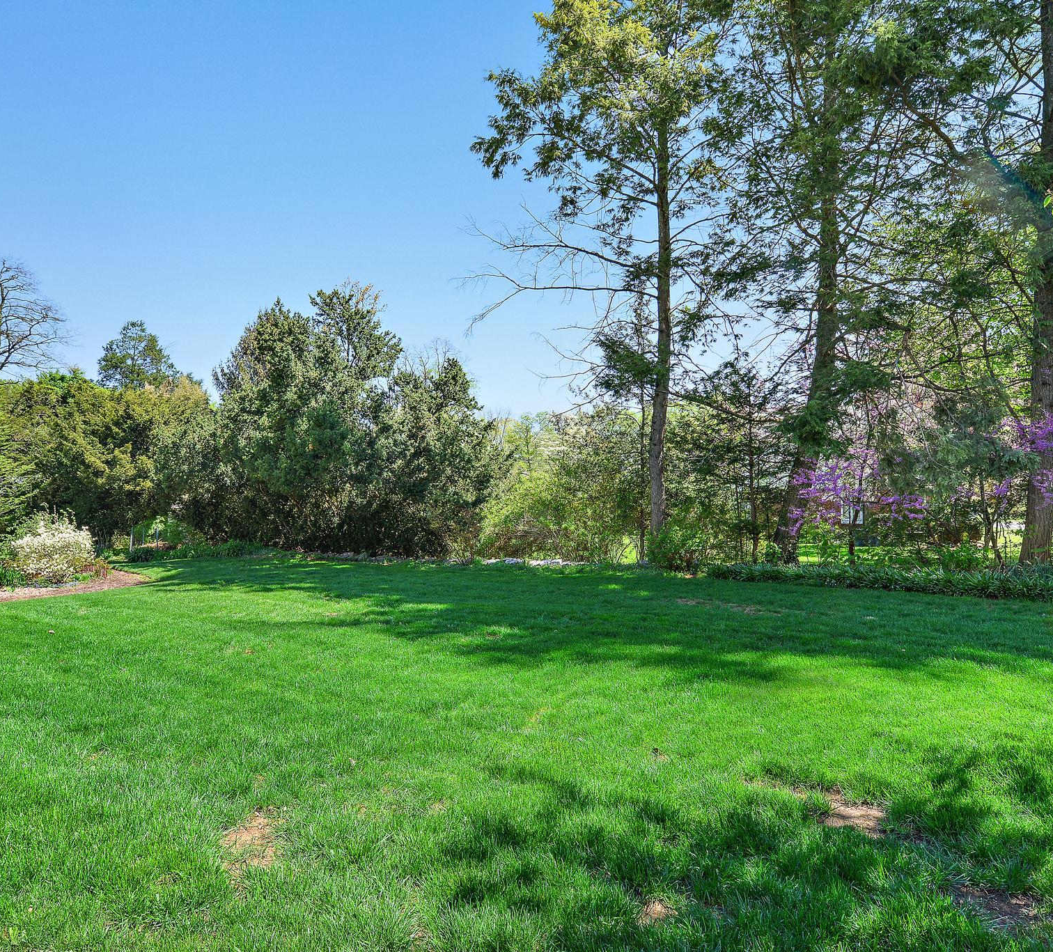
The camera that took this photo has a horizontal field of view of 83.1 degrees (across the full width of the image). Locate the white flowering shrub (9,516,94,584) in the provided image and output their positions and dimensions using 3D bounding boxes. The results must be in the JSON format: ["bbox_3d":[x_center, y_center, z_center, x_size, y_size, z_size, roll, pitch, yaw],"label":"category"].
[{"bbox_3d":[-10.690,1.680,13.400,1.600,1.420,1.500,2,-3,-39],"label":"white flowering shrub"}]

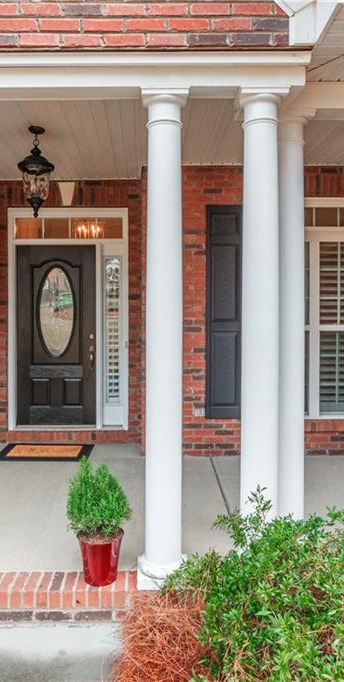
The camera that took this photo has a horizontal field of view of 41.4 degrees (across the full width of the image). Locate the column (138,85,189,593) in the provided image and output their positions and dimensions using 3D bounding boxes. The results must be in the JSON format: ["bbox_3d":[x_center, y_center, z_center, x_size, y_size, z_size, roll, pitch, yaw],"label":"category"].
[{"bbox_3d":[-0.040,-0.020,2.480,0.265,2.600,0.265,0,1,-2],"label":"column"}]

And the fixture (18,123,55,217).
[{"bbox_3d":[-1.095,-1.370,3.670,0.285,0.710,0.285,0,2,-1],"label":"fixture"}]

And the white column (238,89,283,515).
[{"bbox_3d":[0.482,-0.020,2.480,0.255,2.600,0.255,0,1,-2],"label":"white column"}]

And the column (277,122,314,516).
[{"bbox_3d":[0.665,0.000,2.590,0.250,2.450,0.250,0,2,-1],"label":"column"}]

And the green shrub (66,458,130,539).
[{"bbox_3d":[-0.399,0.845,2.460,0.330,0.390,0.330,0,1,-2],"label":"green shrub"}]

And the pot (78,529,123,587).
[{"bbox_3d":[-0.374,1.130,2.400,0.243,0.220,0.243,0,2,-1],"label":"pot"}]

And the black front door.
[{"bbox_3d":[-1.290,-0.060,5.080,0.905,2.030,0.055,0,2,-1],"label":"black front door"}]

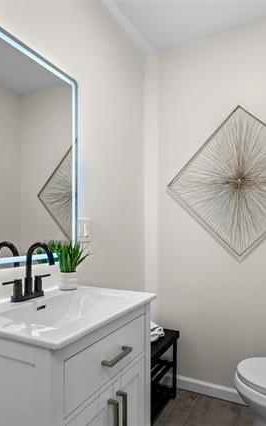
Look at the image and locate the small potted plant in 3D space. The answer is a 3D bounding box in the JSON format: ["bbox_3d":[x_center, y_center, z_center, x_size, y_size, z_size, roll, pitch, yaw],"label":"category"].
[{"bbox_3d":[-0.275,0.237,1.278,0.165,0.212,0.170,0,-2,0],"label":"small potted plant"}]

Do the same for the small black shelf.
[{"bbox_3d":[0.042,1.027,1.750,0.295,0.445,0.620,-1,-3,27],"label":"small black shelf"}]

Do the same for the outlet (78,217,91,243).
[{"bbox_3d":[-0.252,0.094,1.501,0.010,0.120,0.116,-1,-3,27],"label":"outlet"}]

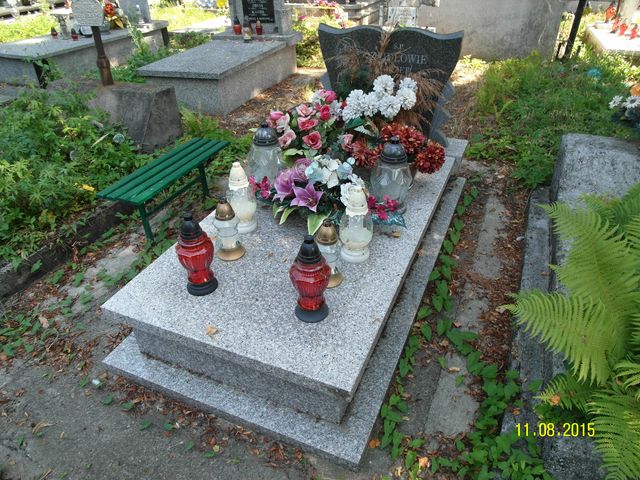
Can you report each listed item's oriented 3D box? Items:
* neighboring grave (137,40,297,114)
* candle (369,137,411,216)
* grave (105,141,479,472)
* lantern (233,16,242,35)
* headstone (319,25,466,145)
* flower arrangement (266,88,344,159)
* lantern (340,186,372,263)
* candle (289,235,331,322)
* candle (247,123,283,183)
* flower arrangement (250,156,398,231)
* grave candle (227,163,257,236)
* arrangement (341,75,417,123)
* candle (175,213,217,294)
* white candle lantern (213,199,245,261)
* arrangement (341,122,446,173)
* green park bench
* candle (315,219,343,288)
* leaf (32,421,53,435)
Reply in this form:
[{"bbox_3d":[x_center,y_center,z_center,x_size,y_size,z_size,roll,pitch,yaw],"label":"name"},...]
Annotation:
[{"bbox_3d":[-1.045,-1.875,4.937,0.950,0.369,1.594,12,37,21],"label":"neighboring grave"},{"bbox_3d":[0.319,-0.300,1.981,0.188,0.336,0.188,12,37,21],"label":"candle"},{"bbox_3d":[0.040,-0.056,2.239,1.079,0.255,2.054,12,38,21],"label":"grave"},{"bbox_3d":[-1.001,-2.596,5.373,0.097,0.198,0.097,12,37,21],"label":"lantern"},{"bbox_3d":[0.392,-0.902,2.611,0.796,0.633,0.113,12,37,20],"label":"headstone"},{"bbox_3d":[-0.052,-0.503,2.212,0.338,0.400,0.306,12,37,21],"label":"flower arrangement"},{"bbox_3d":[0.135,-0.066,1.668,0.129,0.319,0.129,-2,34,1],"label":"lantern"},{"bbox_3d":[-0.033,0.119,1.412,0.136,0.316,0.136,-2,34,1],"label":"candle"},{"bbox_3d":[-0.278,-0.428,2.281,0.186,0.342,0.186,-2,35,2],"label":"candle"},{"bbox_3d":[0.003,-0.236,2.045,0.693,0.267,0.366,12,38,21],"label":"flower arrangement"},{"bbox_3d":[-0.348,-0.189,1.958,0.117,0.323,0.117,-2,35,2],"label":"grave candle"},{"bbox_3d":[0.291,-0.722,2.277,0.416,0.208,0.238,12,38,21],"label":"arrangement"},{"bbox_3d":[-0.439,0.041,1.558,0.136,0.311,0.136,12,37,21],"label":"candle"},{"bbox_3d":[-0.376,-0.049,1.814,0.117,0.259,0.117,12,38,21],"label":"white candle lantern"},{"bbox_3d":[0.365,-0.466,2.275,0.495,0.267,0.238,12,38,21],"label":"arrangement"},{"bbox_3d":[-0.912,-0.343,2.803,0.280,0.269,0.895,12,37,21],"label":"green park bench"},{"bbox_3d":[0.035,0.051,1.632,0.111,0.263,0.111,-2,35,2],"label":"candle"},{"bbox_3d":[-0.950,0.643,1.527,0.067,0.012,0.033,-21,39,-24],"label":"leaf"}]

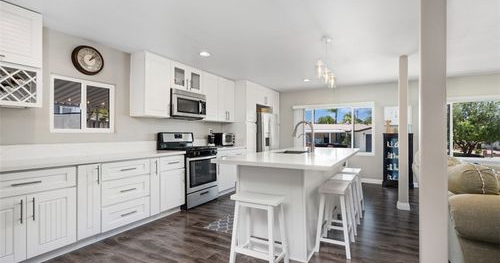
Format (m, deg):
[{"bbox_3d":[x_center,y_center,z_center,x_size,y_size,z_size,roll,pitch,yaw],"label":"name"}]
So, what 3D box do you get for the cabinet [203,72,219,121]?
[{"bbox_3d":[-0.903,-0.677,4.676,0.325,0.927,0.460,0,0,29],"label":"cabinet"}]

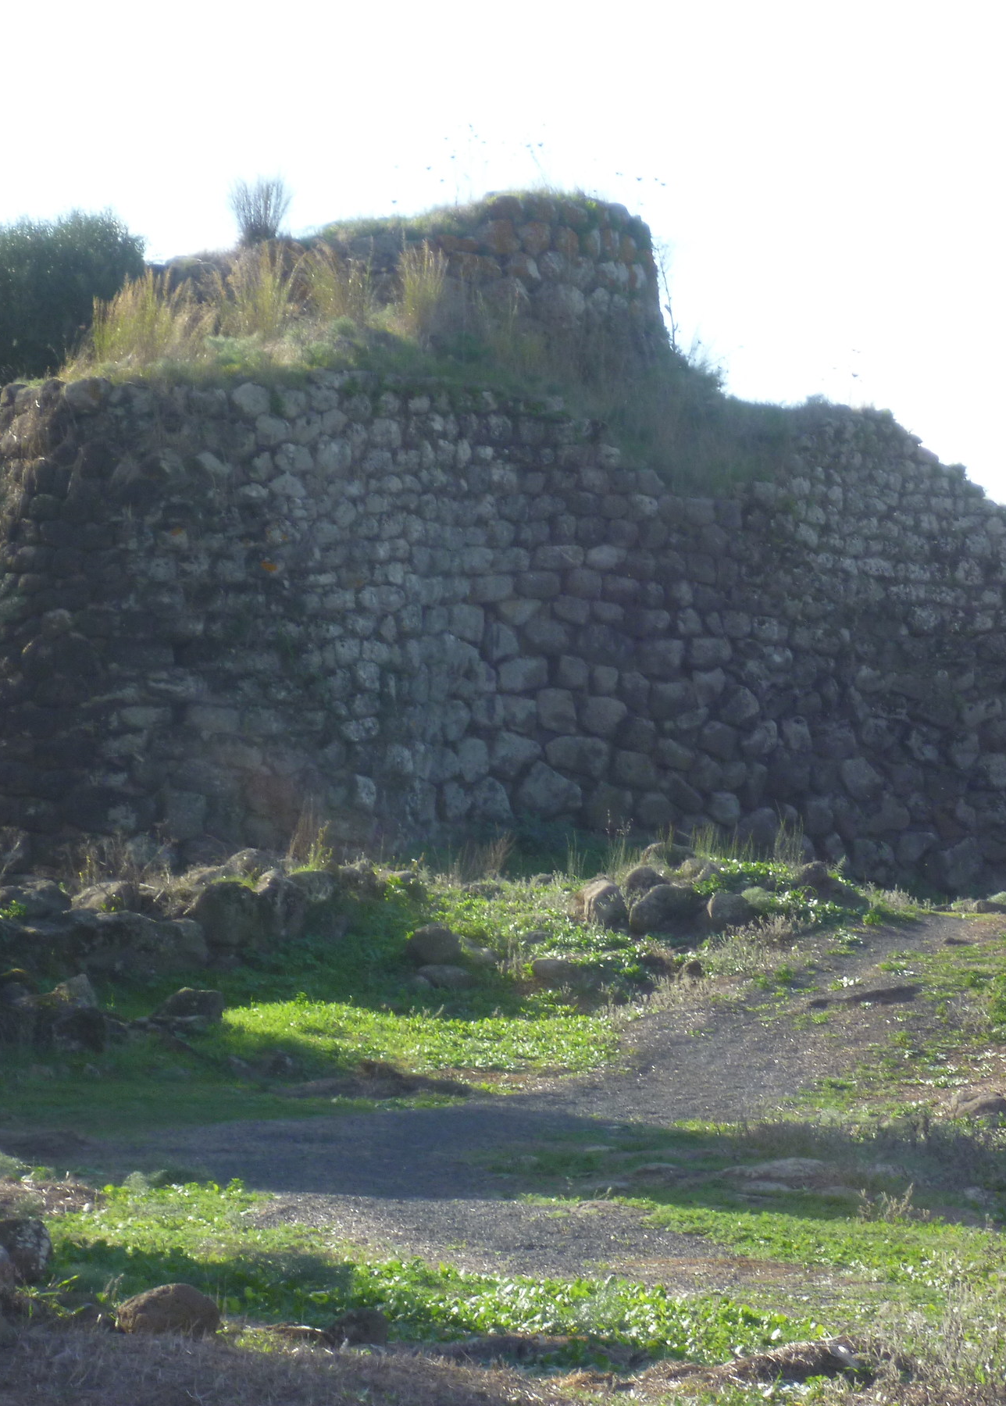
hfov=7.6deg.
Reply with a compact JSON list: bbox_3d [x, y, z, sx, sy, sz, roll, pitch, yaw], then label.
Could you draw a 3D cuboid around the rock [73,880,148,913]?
[{"bbox_3d":[-4.349,2.142,84.000,0.828,0.373,0.550,0,-1,0],"label":"rock"}]

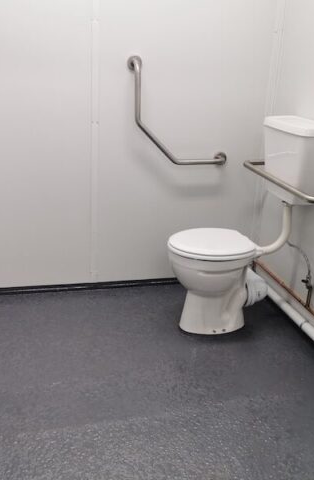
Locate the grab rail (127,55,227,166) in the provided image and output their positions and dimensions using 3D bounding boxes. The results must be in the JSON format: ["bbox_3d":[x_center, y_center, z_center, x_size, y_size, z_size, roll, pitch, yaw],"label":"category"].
[{"bbox_3d":[0.136,-0.665,2.655,0.582,0.563,0.093,-3,21,-13],"label":"grab rail"}]

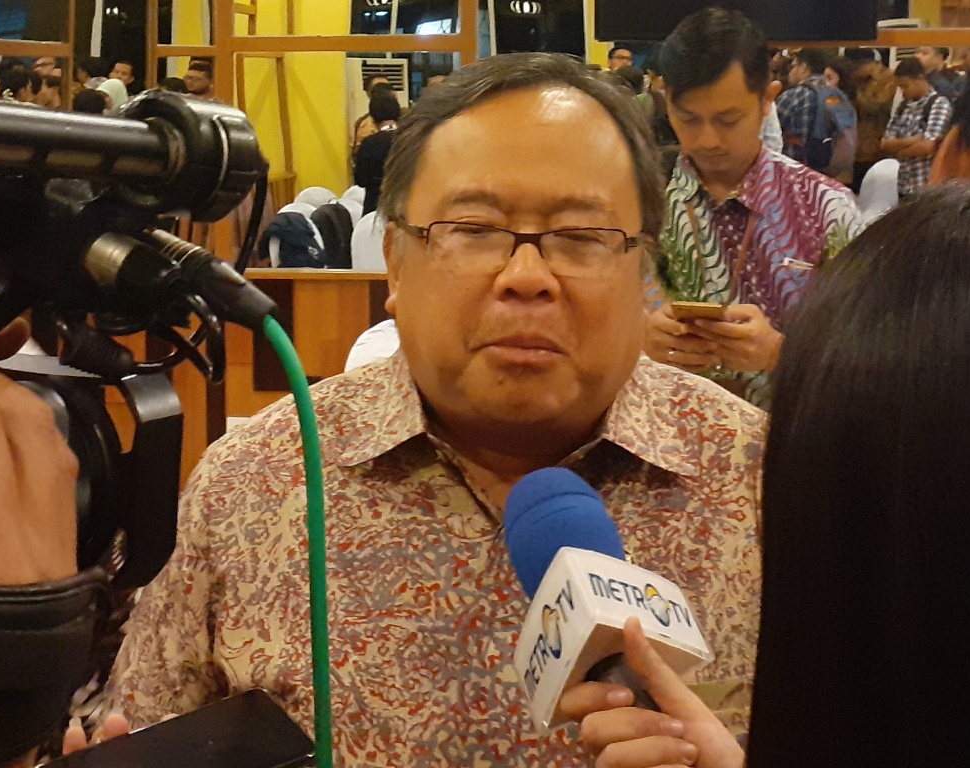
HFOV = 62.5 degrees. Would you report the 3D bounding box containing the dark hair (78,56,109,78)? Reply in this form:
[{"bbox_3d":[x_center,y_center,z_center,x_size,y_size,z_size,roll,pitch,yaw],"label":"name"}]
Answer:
[{"bbox_3d":[-2.598,-2.094,5.300,0.210,0.170,0.190,-9,17,-30],"label":"dark hair"}]

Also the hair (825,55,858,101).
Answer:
[{"bbox_3d":[2.187,-1.874,4.900,0.210,0.270,0.200,-14,20,-42],"label":"hair"}]

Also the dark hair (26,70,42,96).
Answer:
[{"bbox_3d":[-3.039,-2.032,5.400,0.200,0.220,0.180,11,18,37],"label":"dark hair"}]

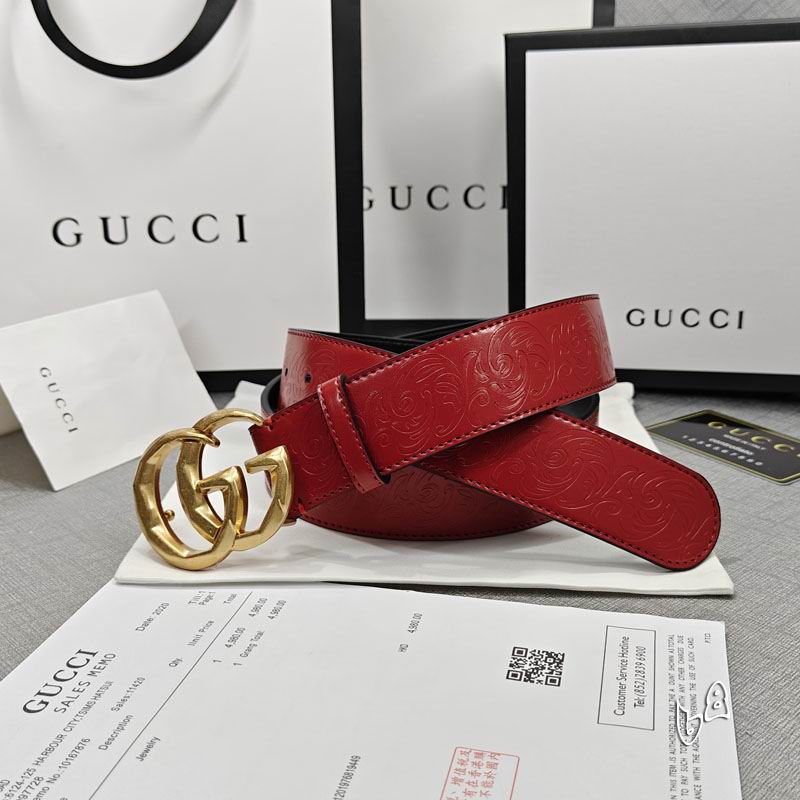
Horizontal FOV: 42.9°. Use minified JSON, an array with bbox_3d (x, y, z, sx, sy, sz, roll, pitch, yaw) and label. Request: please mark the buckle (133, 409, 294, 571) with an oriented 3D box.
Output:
[{"bbox_3d":[-0.072,0.035,0.392,0.070,0.056,0.015,-22,-3,22],"label":"buckle"}]

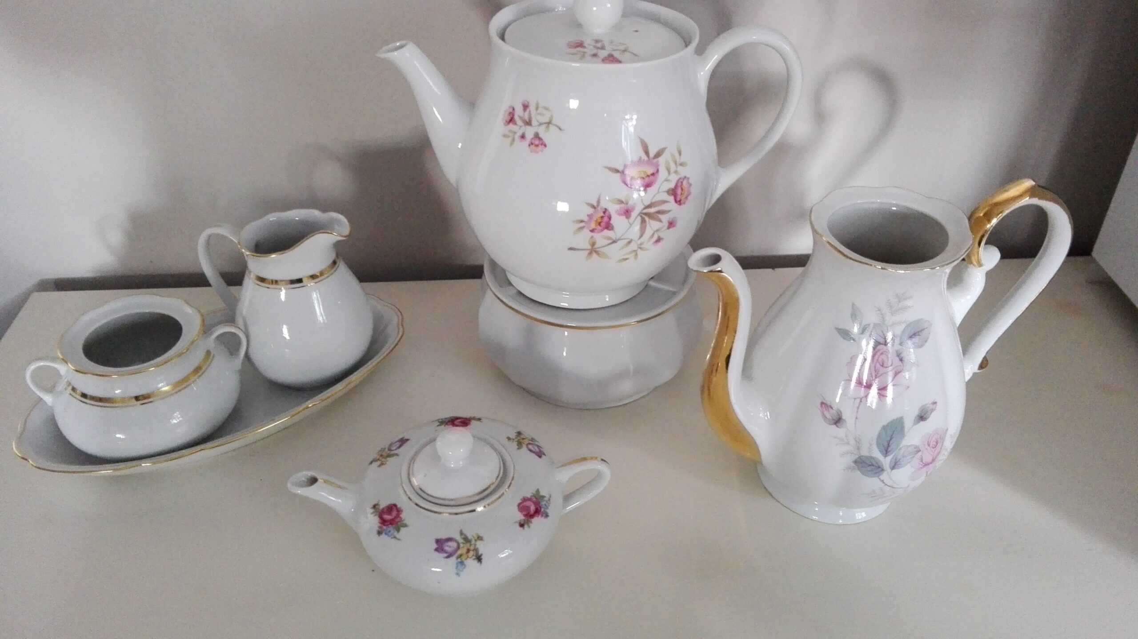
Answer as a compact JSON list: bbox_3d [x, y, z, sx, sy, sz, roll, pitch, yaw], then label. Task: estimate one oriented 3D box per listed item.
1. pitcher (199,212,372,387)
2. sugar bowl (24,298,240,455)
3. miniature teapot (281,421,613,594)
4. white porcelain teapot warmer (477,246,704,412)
[{"bbox_3d":[-0.181,-0.013,0.522,0.102,0.104,0.078,4,37,5],"label":"pitcher"},{"bbox_3d":[-0.252,0.036,0.487,0.122,0.067,0.098,-10,38,-14],"label":"sugar bowl"},{"bbox_3d":[-0.060,0.087,0.420,0.164,0.076,0.105,-2,37,-2],"label":"miniature teapot"},{"bbox_3d":[0.013,-0.006,0.527,0.143,0.075,0.143,1,37,0],"label":"white porcelain teapot warmer"}]

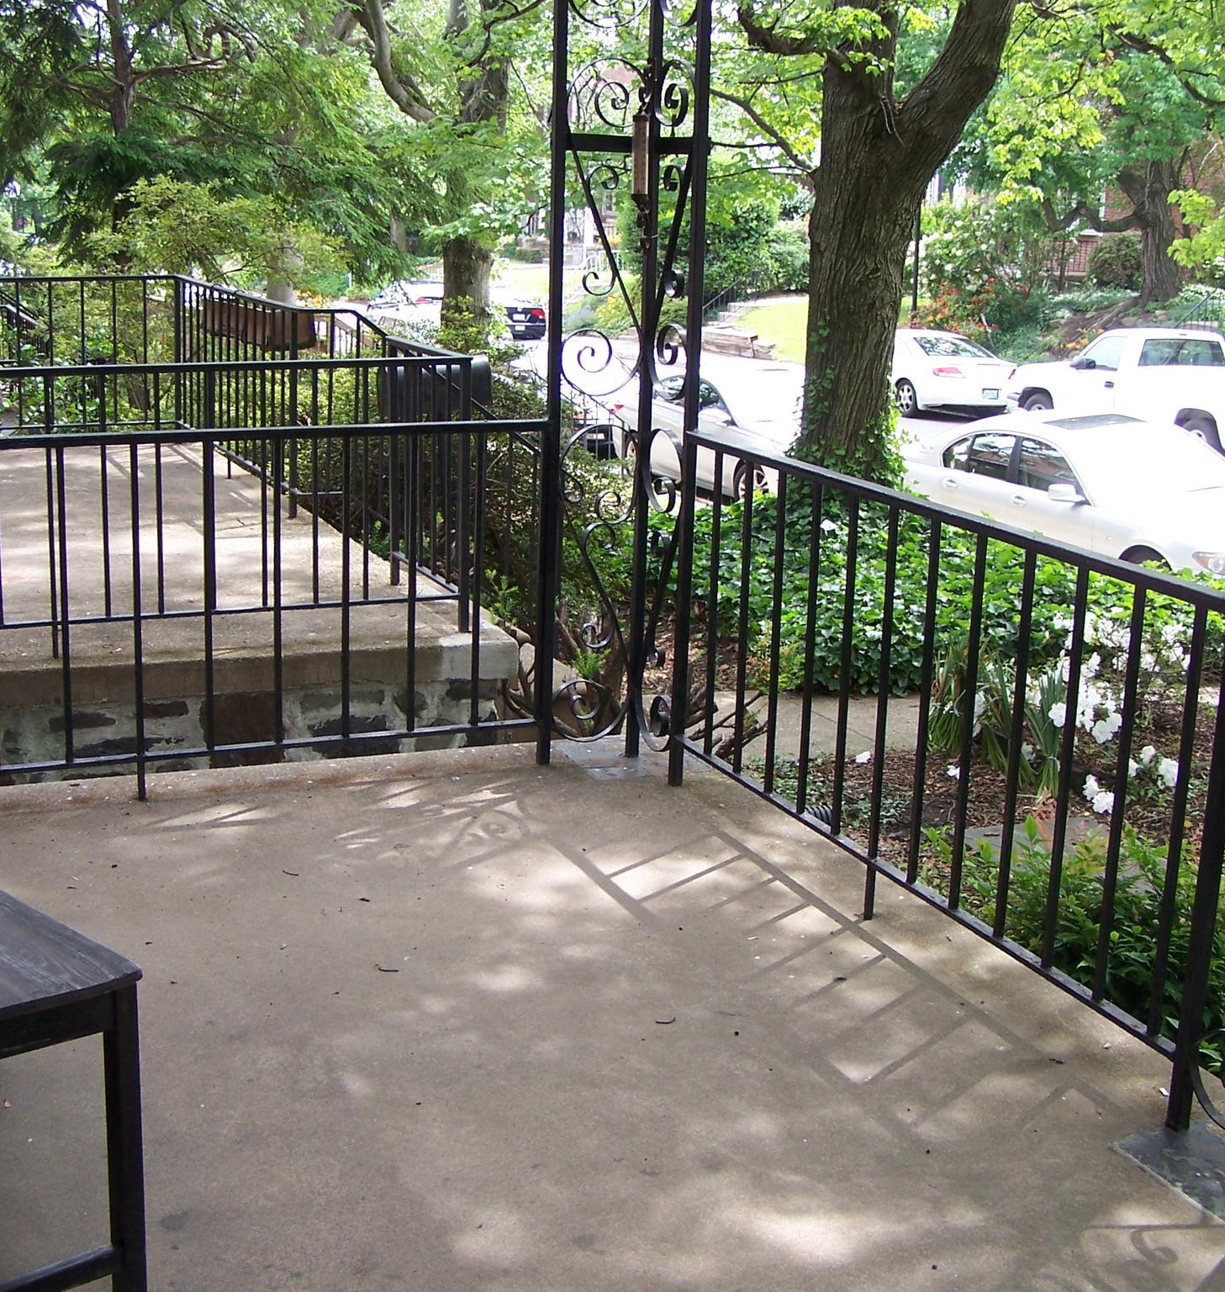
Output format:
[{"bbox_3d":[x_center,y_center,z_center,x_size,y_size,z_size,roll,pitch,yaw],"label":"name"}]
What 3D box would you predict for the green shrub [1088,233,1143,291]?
[{"bbox_3d":[10.310,-7.760,38.300,1.320,1.220,1.380,-5,16,-24],"label":"green shrub"}]

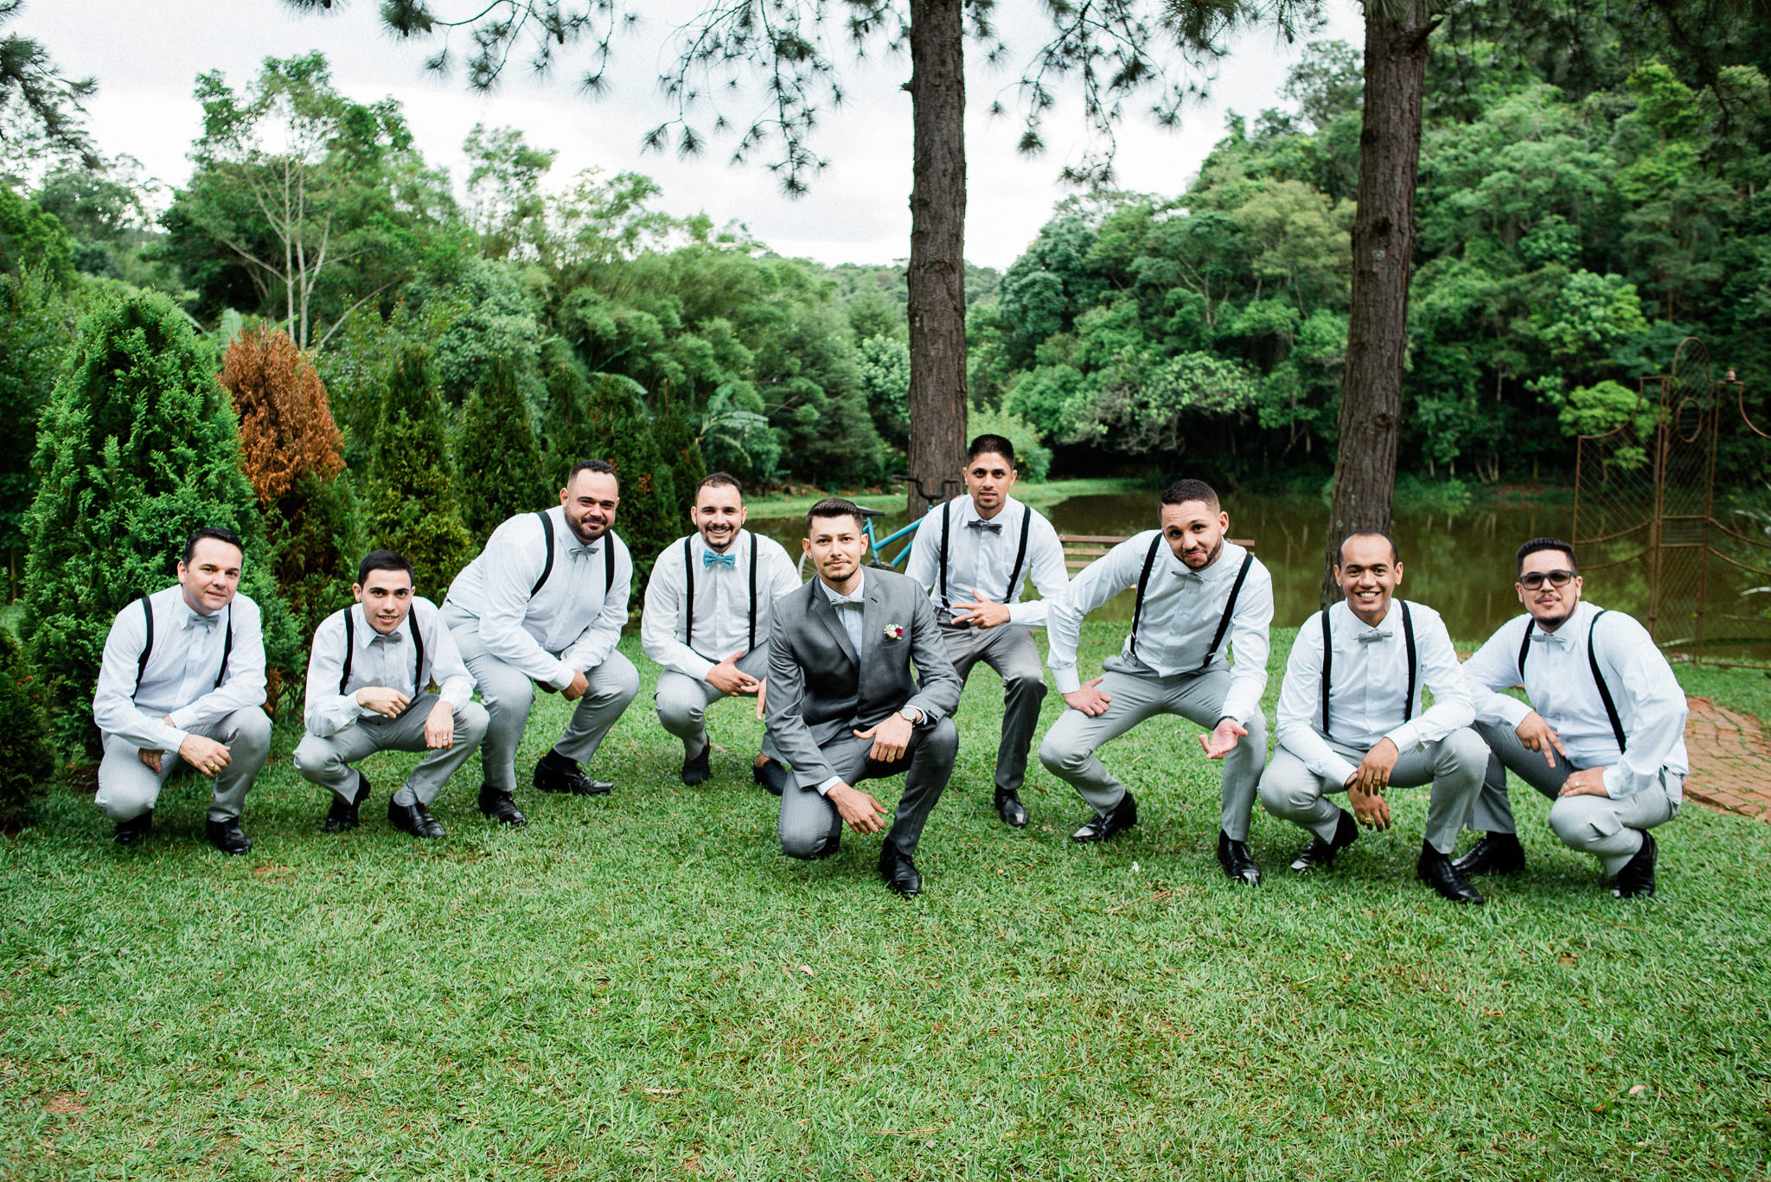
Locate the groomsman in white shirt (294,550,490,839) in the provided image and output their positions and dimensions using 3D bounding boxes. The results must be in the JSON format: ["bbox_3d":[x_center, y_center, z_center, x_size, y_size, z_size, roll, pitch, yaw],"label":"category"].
[{"bbox_3d":[-1.539,0.308,4.300,0.600,0.892,0.680,-1,6,-18],"label":"groomsman in white shirt"}]

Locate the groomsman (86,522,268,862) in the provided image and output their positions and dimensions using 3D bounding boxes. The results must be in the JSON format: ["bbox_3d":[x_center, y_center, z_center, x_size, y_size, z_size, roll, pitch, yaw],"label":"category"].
[{"bbox_3d":[-2.134,0.287,4.170,0.560,0.979,0.720,-3,7,-30],"label":"groomsman"}]

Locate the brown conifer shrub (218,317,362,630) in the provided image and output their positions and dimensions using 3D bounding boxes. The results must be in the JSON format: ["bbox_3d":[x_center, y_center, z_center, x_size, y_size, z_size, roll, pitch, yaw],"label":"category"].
[{"bbox_3d":[-2.730,-0.330,6.300,0.750,1.767,0.750,0,6,0],"label":"brown conifer shrub"}]

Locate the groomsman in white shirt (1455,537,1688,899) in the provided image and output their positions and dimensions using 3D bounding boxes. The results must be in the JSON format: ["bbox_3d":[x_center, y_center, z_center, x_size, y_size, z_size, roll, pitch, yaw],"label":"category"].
[{"bbox_3d":[1.971,0.342,3.970,0.640,1.006,0.760,5,7,37],"label":"groomsman in white shirt"}]

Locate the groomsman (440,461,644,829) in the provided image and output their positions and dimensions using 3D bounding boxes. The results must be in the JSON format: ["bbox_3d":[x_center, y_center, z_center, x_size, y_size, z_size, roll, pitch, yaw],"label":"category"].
[{"bbox_3d":[-1.132,0.146,4.500,0.620,1.154,0.820,-4,7,-37],"label":"groomsman"}]

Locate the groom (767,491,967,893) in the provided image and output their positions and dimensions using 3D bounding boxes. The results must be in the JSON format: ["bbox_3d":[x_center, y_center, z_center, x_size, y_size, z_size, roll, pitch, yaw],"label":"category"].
[{"bbox_3d":[-0.065,0.275,4.170,0.560,1.120,0.850,0,6,-7],"label":"groom"}]

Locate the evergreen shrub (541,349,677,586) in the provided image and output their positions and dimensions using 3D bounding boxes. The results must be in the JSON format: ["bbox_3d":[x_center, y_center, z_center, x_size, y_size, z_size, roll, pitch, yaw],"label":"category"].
[{"bbox_3d":[-1.843,-0.649,9.200,0.920,1.660,0.920,0,6,0],"label":"evergreen shrub"}]

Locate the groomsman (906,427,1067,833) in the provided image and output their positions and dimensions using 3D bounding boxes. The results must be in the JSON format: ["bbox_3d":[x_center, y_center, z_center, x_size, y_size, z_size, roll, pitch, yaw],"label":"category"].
[{"bbox_3d":[0.339,0.121,4.660,0.540,1.286,0.720,0,6,-2],"label":"groomsman"}]

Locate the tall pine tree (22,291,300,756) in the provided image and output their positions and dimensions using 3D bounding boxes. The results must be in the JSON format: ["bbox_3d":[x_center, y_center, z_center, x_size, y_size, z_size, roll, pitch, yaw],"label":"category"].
[{"bbox_3d":[-2.844,-0.296,5.400,1.100,1.757,1.100,0,6,0],"label":"tall pine tree"}]

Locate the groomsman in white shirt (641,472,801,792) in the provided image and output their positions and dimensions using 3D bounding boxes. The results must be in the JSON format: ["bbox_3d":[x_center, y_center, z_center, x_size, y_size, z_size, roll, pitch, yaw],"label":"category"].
[{"bbox_3d":[-0.572,0.133,4.770,0.560,1.087,0.680,0,6,-6],"label":"groomsman in white shirt"}]

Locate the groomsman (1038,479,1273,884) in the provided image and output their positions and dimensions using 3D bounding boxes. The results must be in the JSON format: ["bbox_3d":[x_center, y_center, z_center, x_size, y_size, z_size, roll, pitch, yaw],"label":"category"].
[{"bbox_3d":[0.805,0.239,4.100,0.700,1.144,0.720,1,6,9],"label":"groomsman"}]

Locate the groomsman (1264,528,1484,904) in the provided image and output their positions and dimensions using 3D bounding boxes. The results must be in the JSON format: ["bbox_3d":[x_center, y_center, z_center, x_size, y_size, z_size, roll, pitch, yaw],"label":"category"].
[{"bbox_3d":[1.397,0.337,3.970,0.640,1.021,0.720,1,6,10],"label":"groomsman"}]

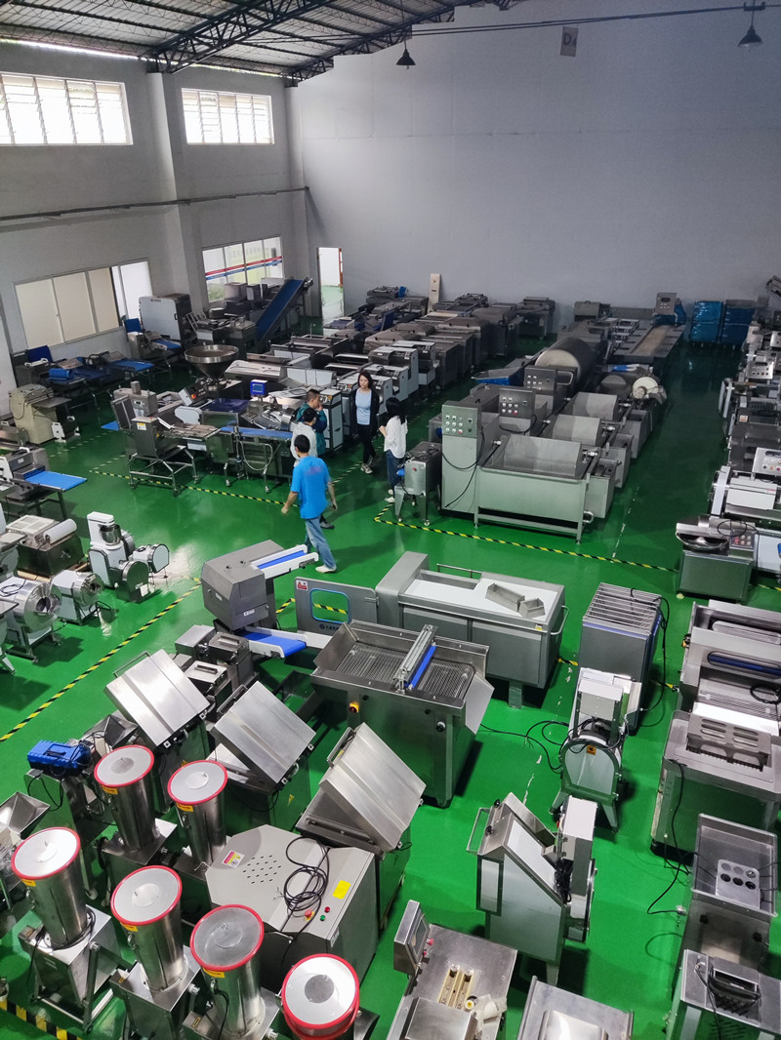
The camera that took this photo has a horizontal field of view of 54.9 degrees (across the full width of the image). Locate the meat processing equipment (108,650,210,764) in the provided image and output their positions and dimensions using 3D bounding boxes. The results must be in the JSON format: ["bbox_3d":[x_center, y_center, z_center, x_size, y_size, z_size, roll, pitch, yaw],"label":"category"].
[{"bbox_3d":[-1.839,1.652,5.989,0.660,1.120,0.620,13,30,27],"label":"meat processing equipment"}]

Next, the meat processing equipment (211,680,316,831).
[{"bbox_3d":[-0.958,1.832,5.517,0.740,1.260,0.610,10,28,21],"label":"meat processing equipment"}]

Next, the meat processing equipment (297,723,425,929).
[{"bbox_3d":[-0.176,2.051,5.025,0.690,1.200,0.630,10,28,21],"label":"meat processing equipment"}]

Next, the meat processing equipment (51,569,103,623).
[{"bbox_3d":[-3.479,0.839,8.420,0.500,0.560,0.380,10,28,21],"label":"meat processing equipment"}]

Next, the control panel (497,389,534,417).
[{"bbox_3d":[1.783,-1.645,10.556,0.465,0.400,0.180,10,28,21],"label":"control panel"}]

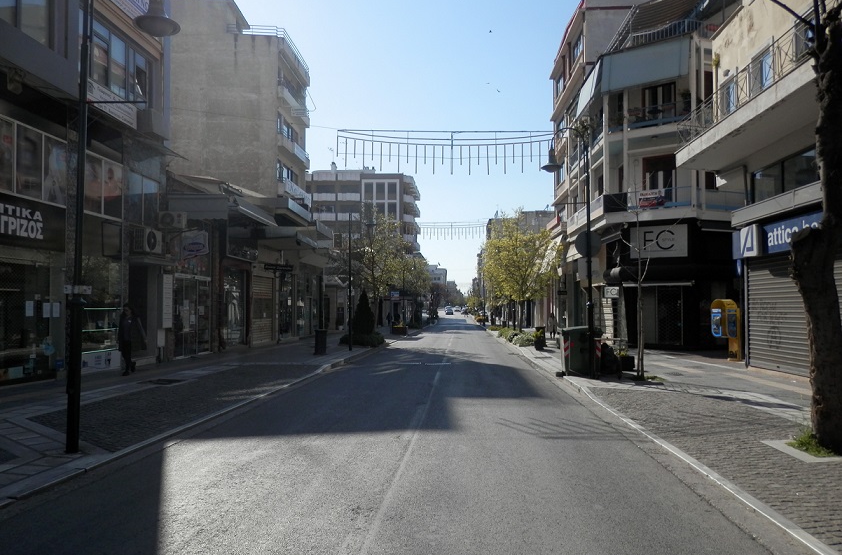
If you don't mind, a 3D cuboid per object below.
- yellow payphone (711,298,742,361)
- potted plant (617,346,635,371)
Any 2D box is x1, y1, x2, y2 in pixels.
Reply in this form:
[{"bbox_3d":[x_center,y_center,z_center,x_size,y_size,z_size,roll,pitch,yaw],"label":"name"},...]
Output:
[{"bbox_3d":[9.649,1.642,19.200,0.620,1.950,0.620,1,-3,-21],"label":"yellow payphone"},{"bbox_3d":[5.551,2.199,16.500,0.520,0.650,0.480,0,-3,4],"label":"potted plant"}]

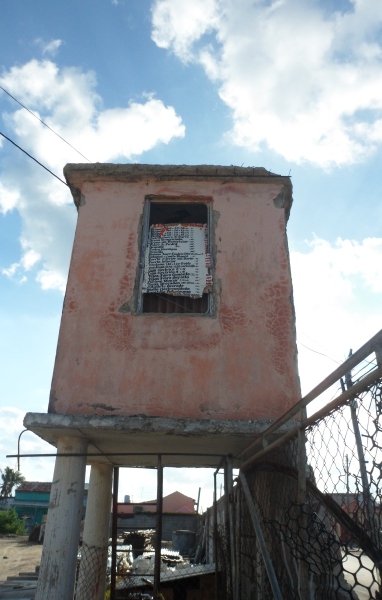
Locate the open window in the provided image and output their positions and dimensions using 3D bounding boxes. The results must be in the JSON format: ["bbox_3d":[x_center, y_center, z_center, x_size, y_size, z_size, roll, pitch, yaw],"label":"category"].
[{"bbox_3d":[-0.125,-0.425,4.290,0.665,1.250,0.100,1,-24,1],"label":"open window"}]

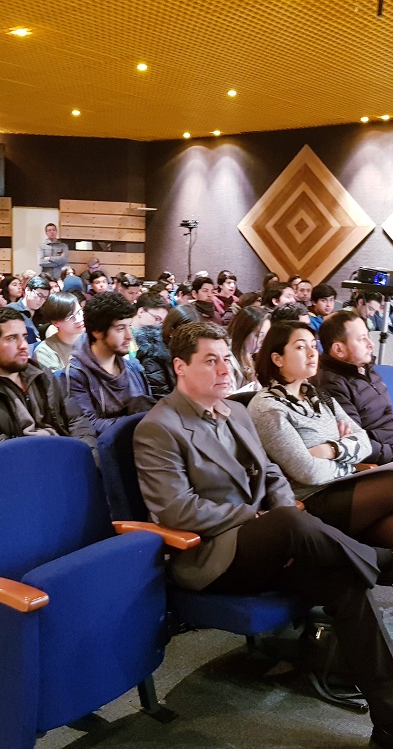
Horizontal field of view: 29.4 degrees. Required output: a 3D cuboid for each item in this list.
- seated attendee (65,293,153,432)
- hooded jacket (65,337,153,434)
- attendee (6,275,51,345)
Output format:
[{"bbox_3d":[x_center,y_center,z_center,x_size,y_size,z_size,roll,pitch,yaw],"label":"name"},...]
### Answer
[{"bbox_3d":[-0.257,0.304,3.304,0.800,1.250,0.560,9,11,38],"label":"seated attendee"},{"bbox_3d":[-0.359,0.117,3.351,0.440,0.620,0.540,9,11,38],"label":"hooded jacket"},{"bbox_3d":[-1.195,-0.205,6.236,0.820,1.230,0.530,10,12,40],"label":"attendee"}]

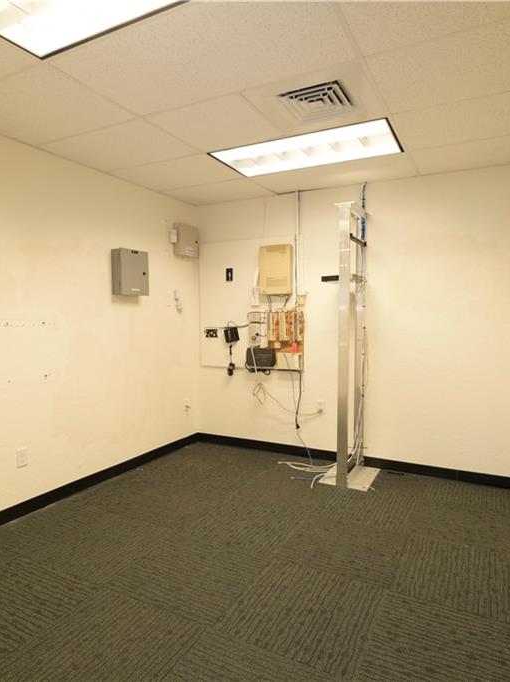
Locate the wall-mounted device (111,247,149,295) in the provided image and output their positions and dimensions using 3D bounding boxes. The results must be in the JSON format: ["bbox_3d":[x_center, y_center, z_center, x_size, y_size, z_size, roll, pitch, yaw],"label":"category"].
[{"bbox_3d":[-1.026,-0.561,3.527,0.095,0.370,0.320,2,4,28],"label":"wall-mounted device"}]

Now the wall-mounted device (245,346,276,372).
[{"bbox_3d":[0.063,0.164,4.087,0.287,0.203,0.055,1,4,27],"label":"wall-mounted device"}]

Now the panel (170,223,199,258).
[{"bbox_3d":[-0.669,-0.973,4.178,0.080,0.305,0.300,2,4,28],"label":"panel"}]

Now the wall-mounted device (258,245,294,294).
[{"bbox_3d":[0.201,-0.651,3.953,0.306,0.448,0.085,1,4,27],"label":"wall-mounted device"}]

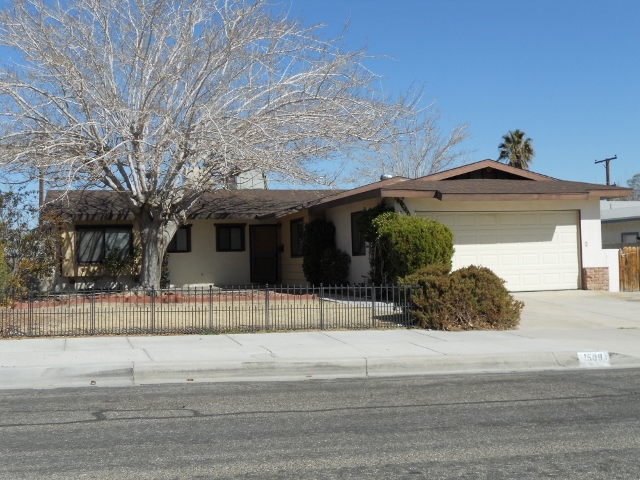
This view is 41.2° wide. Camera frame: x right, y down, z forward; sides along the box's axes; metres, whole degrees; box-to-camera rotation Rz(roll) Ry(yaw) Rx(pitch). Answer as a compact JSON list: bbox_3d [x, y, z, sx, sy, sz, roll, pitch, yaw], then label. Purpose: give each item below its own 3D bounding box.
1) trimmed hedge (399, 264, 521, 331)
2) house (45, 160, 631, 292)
[{"bbox_3d":[2.490,1.012,15.780,2.150,1.120,1.800,-1,-1,-17],"label":"trimmed hedge"},{"bbox_3d":[-1.217,-0.224,28.120,15.300,3.700,15.800,-1,-1,-17],"label":"house"}]

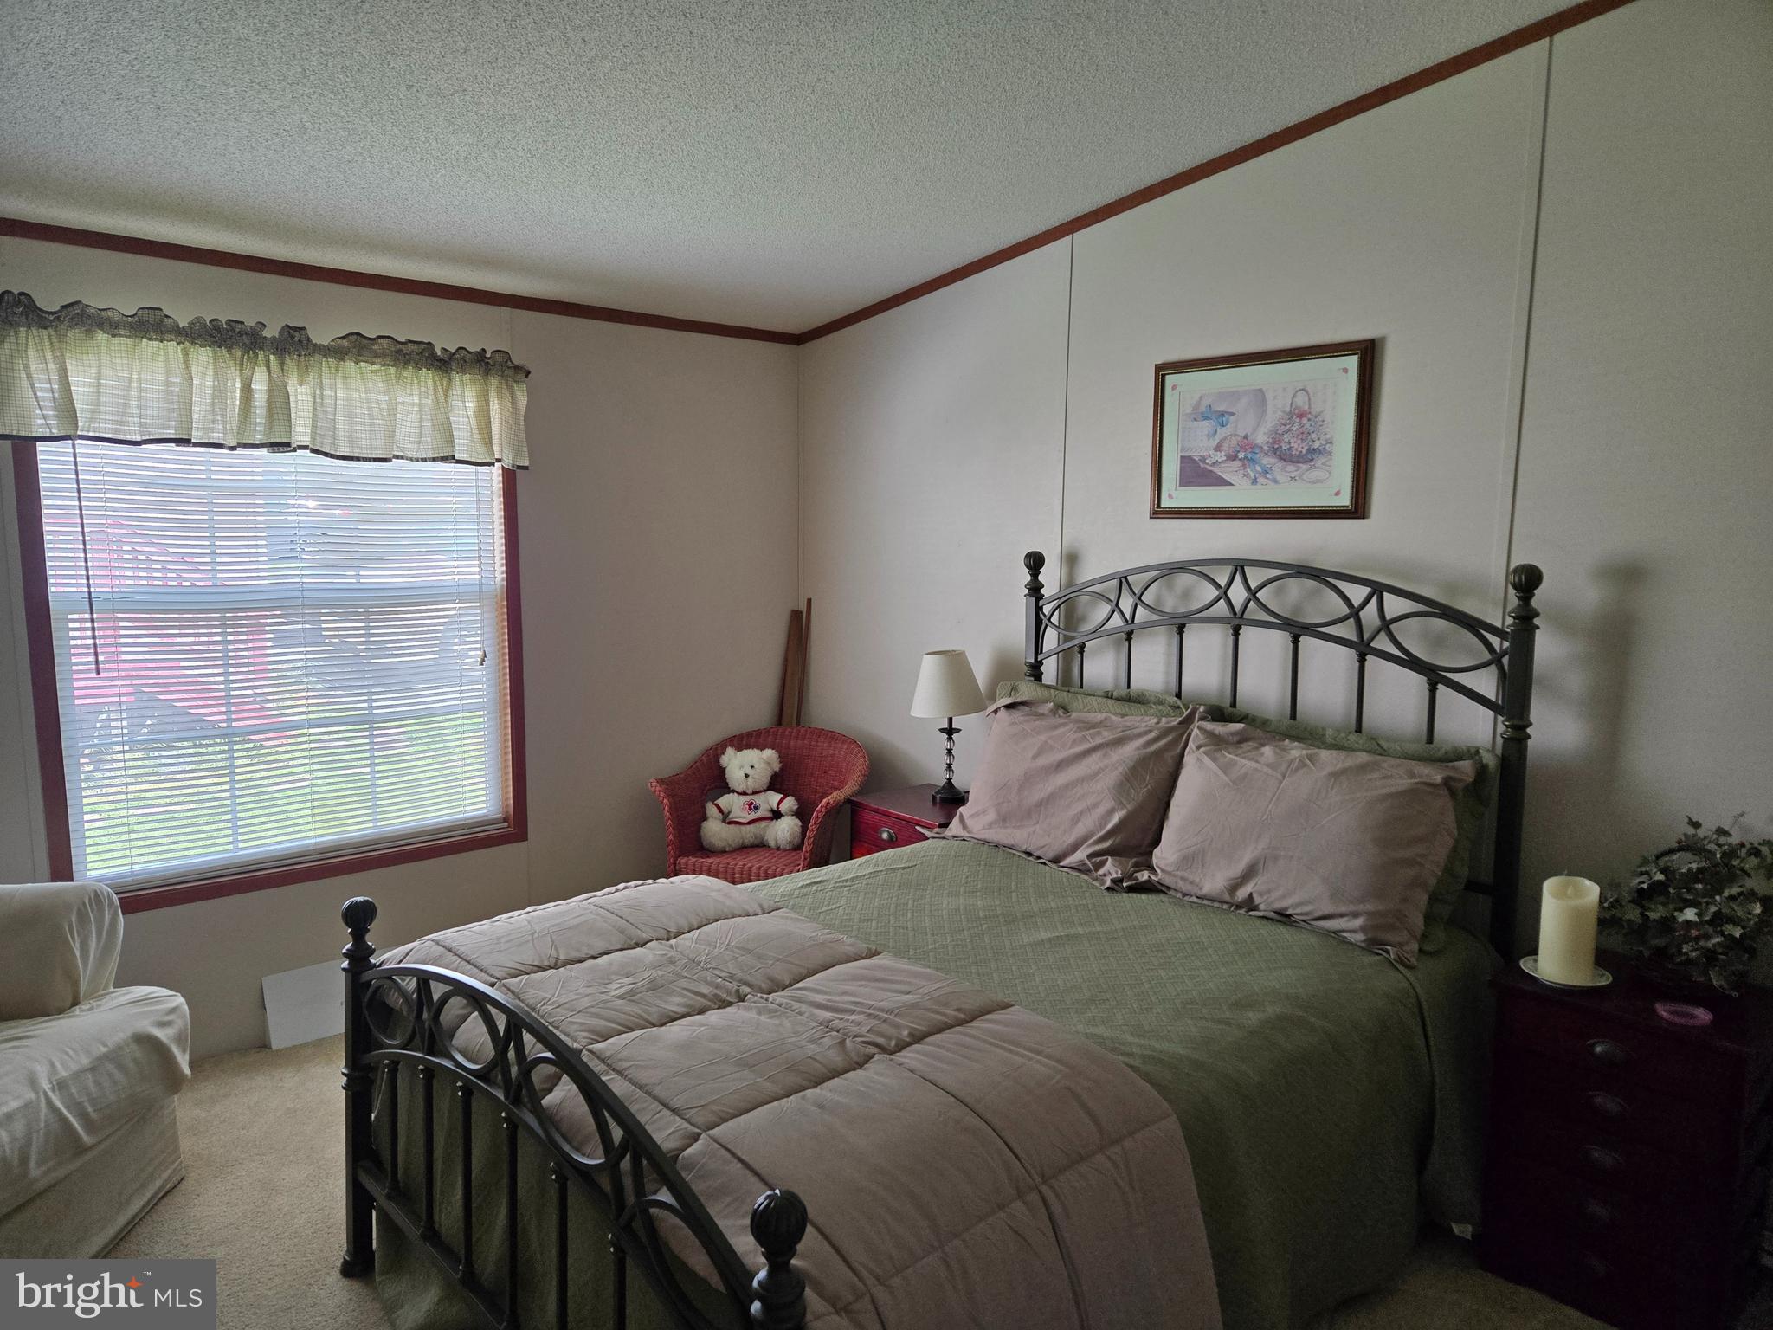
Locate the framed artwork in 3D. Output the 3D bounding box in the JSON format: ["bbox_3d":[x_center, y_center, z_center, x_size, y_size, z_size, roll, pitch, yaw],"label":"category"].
[{"bbox_3d":[0.910,-0.570,2.939,0.025,0.405,0.597,-6,10,-42],"label":"framed artwork"}]

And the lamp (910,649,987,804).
[{"bbox_3d":[0.190,0.194,3.660,0.240,0.458,0.240,0,7,0],"label":"lamp"}]

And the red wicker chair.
[{"bbox_3d":[-0.380,0.618,3.903,0.650,0.755,0.580,2,7,16],"label":"red wicker chair"}]

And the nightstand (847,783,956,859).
[{"bbox_3d":[0.137,0.726,3.680,0.335,0.603,0.440,-5,9,-38],"label":"nightstand"}]

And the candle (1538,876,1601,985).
[{"bbox_3d":[1.316,0.511,2.268,0.094,0.174,0.094,-6,10,-42],"label":"candle"}]

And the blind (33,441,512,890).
[{"bbox_3d":[-1.584,-0.114,3.212,1.140,1.325,0.040,-6,10,-42],"label":"blind"}]

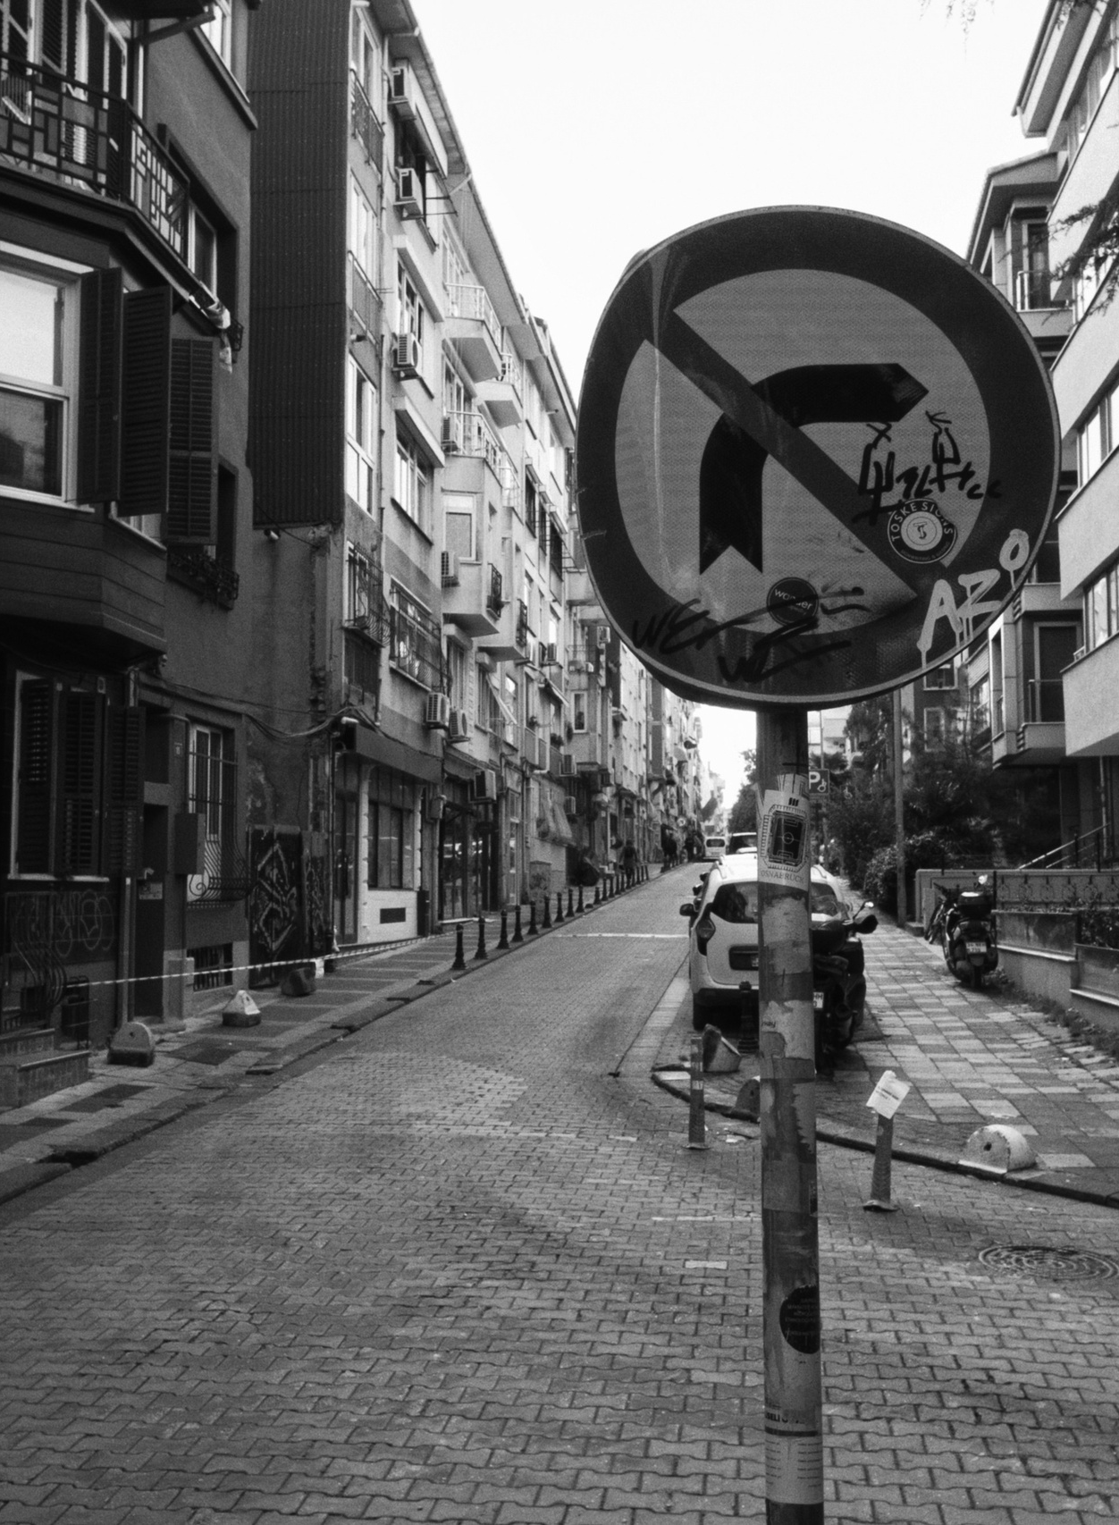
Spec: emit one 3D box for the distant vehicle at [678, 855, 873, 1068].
[{"bbox_3d":[2.380,2.090,17.500,1.780,1.730,4.000,0,-3,5],"label":"distant vehicle"}]

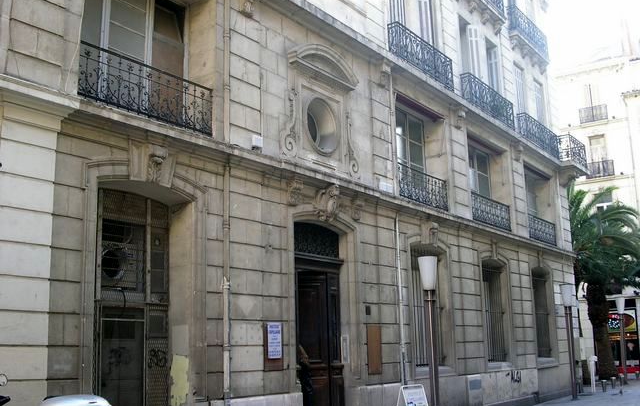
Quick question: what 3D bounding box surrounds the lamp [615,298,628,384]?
[{"bbox_3d":[13.806,6.300,32.025,0.430,3.800,0.430,-7,-13,22],"label":"lamp"}]

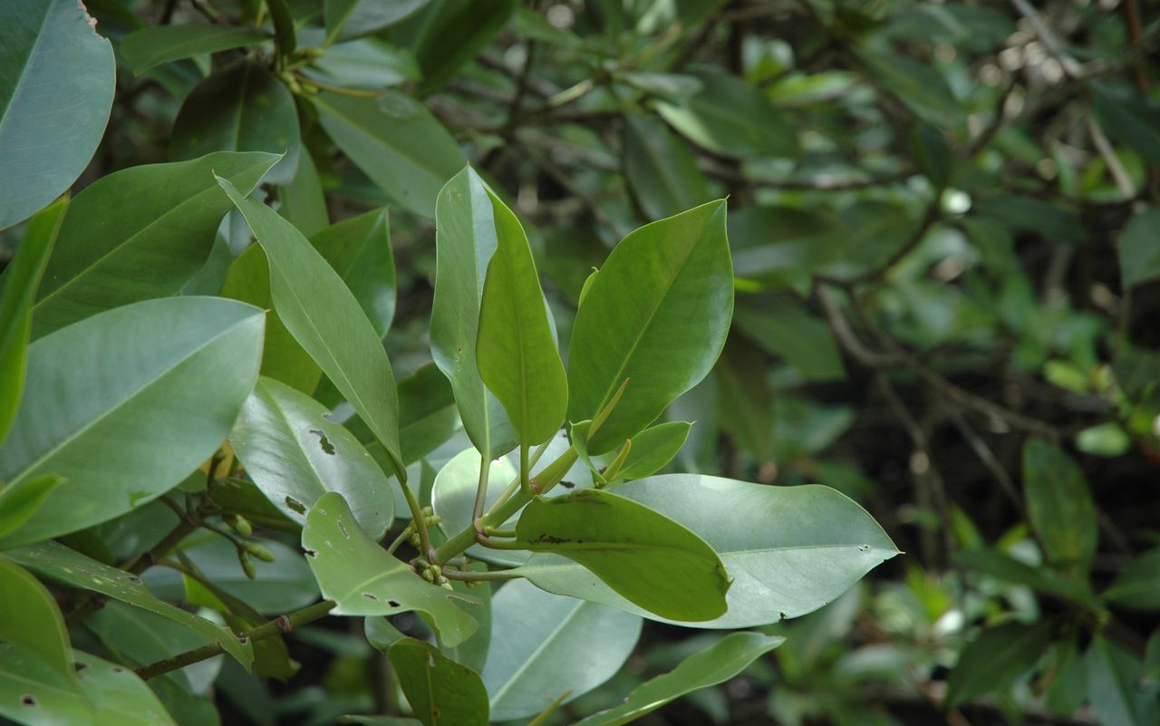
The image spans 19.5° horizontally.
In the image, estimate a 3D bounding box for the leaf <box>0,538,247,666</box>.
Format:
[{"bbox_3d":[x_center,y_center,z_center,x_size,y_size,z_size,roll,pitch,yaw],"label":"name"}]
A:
[{"bbox_3d":[-0.140,0.074,1.040,0.093,0.014,0.036,27,21,6],"label":"leaf"}]

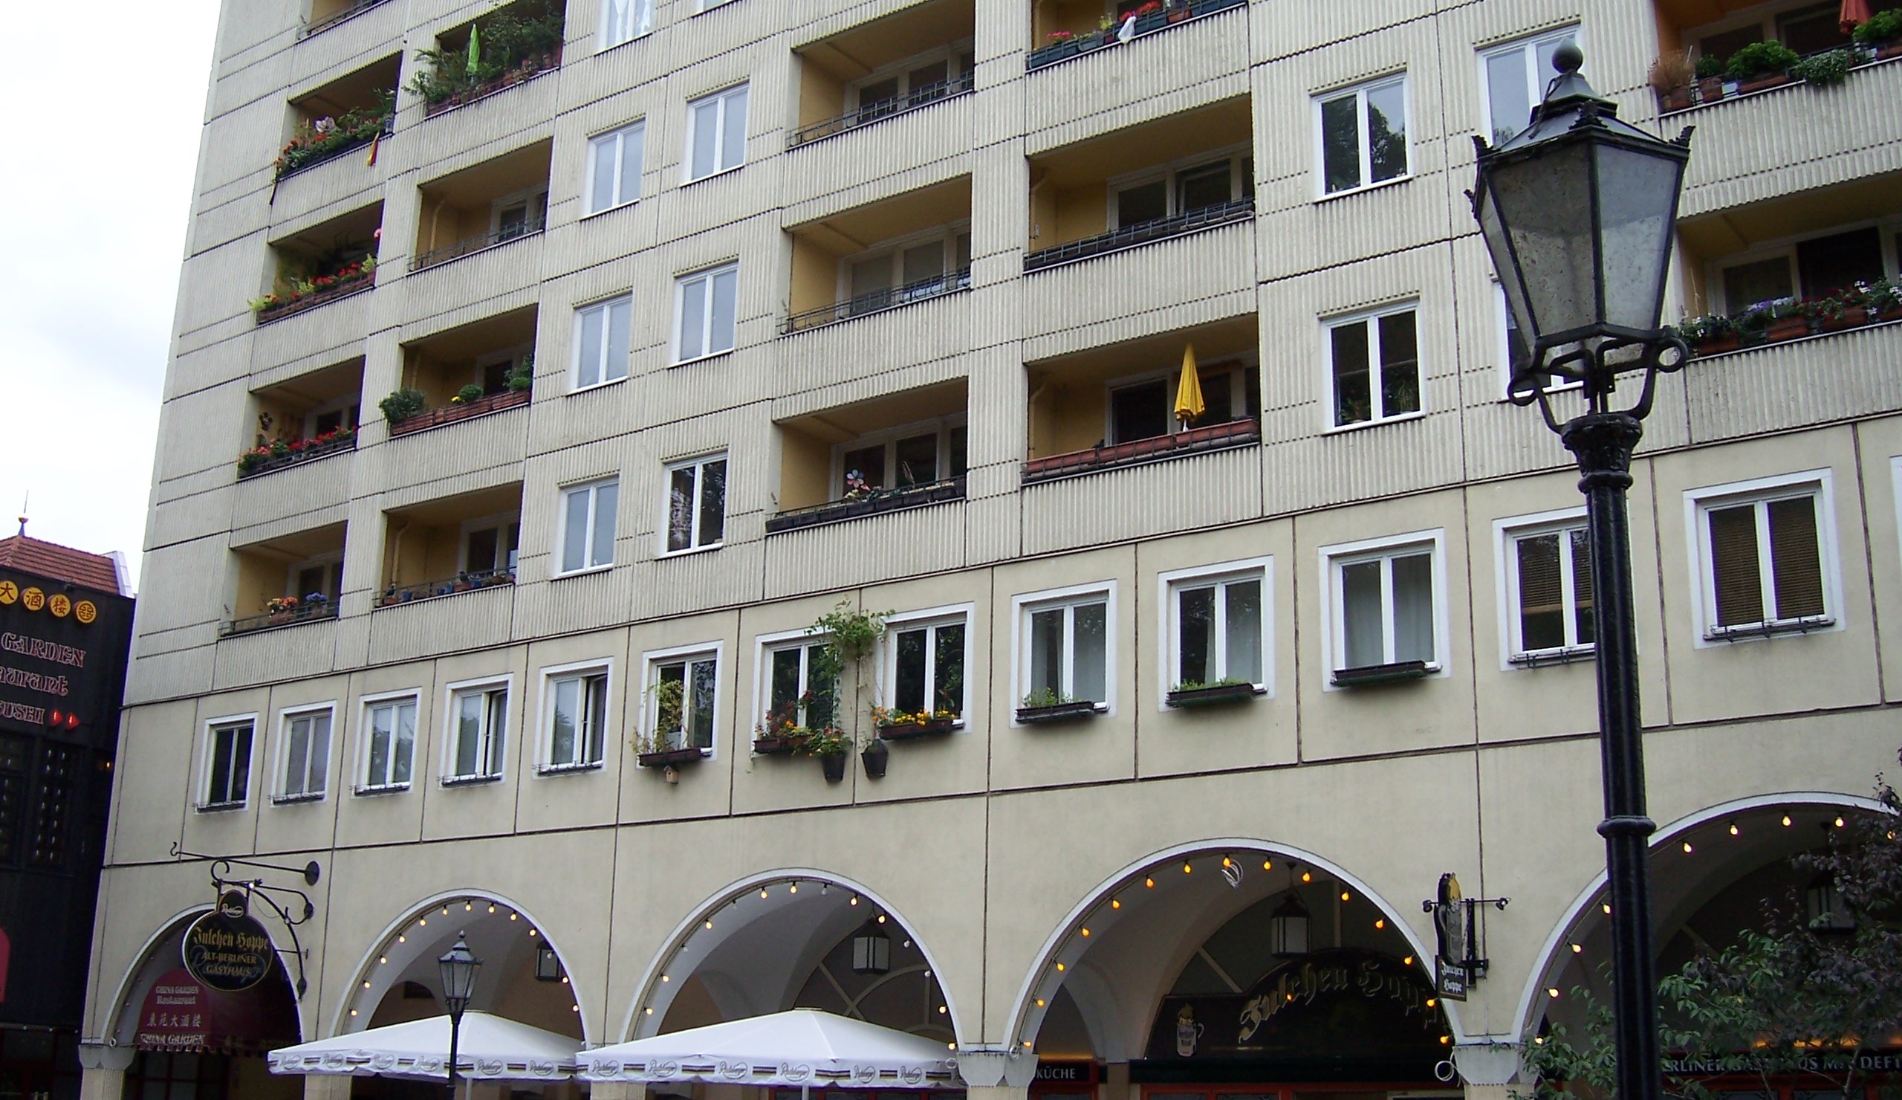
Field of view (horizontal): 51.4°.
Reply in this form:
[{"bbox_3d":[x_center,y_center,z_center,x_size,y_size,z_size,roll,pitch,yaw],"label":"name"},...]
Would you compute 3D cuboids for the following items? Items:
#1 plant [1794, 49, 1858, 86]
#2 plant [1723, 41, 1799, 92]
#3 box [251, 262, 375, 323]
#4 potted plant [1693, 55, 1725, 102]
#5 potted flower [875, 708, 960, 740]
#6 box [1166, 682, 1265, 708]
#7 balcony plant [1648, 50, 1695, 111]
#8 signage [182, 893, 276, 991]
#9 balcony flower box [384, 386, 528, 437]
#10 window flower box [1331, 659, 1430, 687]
[{"bbox_3d":[8.723,-4.849,19.847,0.550,0.360,0.350,-10,-19,33],"label":"plant"},{"bbox_3d":[8.338,-4.952,20.312,0.680,0.480,0.320,-10,-19,33],"label":"plant"},{"bbox_3d":[-10.870,-4.337,33.904,3.100,0.360,0.240,-10,-19,33],"label":"box"},{"bbox_3d":[7.885,-4.862,20.602,0.280,0.480,0.270,-10,-19,33],"label":"potted plant"},{"bbox_3d":[-0.391,2.134,24.100,1.080,0.280,0.240,-10,-19,33],"label":"potted flower"},{"bbox_3d":[2.877,1.590,21.823,1.030,0.180,0.220,-10,-20,33],"label":"box"},{"bbox_3d":[7.587,-4.890,20.820,0.420,0.620,0.400,-10,-19,33],"label":"balcony plant"},{"bbox_3d":[-10.427,5.651,28.632,0.100,1.470,1.530,-10,-20,33],"label":"signage"},{"bbox_3d":[-7.610,-2.132,30.900,3.220,0.220,0.200,-10,-19,34],"label":"balcony flower box"},{"bbox_3d":[4.528,1.310,20.848,1.020,0.160,0.200,-10,-19,33],"label":"window flower box"}]

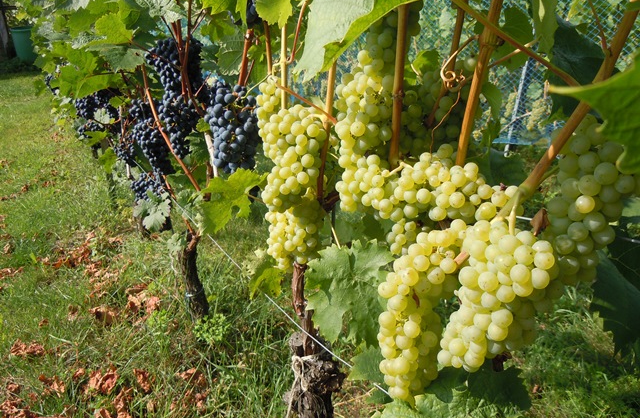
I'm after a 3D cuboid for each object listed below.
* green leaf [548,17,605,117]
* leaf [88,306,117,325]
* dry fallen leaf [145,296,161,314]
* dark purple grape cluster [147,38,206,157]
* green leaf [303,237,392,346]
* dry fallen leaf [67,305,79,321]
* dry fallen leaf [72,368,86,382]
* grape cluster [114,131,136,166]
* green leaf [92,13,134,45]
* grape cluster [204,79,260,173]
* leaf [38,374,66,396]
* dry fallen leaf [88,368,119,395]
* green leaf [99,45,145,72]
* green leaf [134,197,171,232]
[{"bbox_3d":[0.271,-0.148,0.580,0.068,0.105,0.045,7,24,17],"label":"green leaf"},{"bbox_3d":[-0.573,0.280,1.460,0.075,0.032,0.058,-9,23,-23],"label":"leaf"},{"bbox_3d":[-0.453,0.258,1.500,0.044,0.033,0.040,-7,22,-18],"label":"dry fallen leaf"},{"bbox_3d":[-0.344,-0.263,1.320,0.138,0.270,0.120,-5,22,-14],"label":"dark purple grape cluster"},{"bbox_3d":[0.036,0.105,0.700,0.112,0.130,0.050,1,21,3],"label":"green leaf"},{"bbox_3d":[-0.651,0.275,1.460,0.034,0.028,0.034,-10,23,-25],"label":"dry fallen leaf"},{"bbox_3d":[-0.620,0.427,1.430,0.037,0.020,0.033,-5,23,-11],"label":"dry fallen leaf"},{"bbox_3d":[-0.684,-0.213,1.950,0.076,0.112,0.070,-7,22,-18],"label":"grape cluster"},{"bbox_3d":[-0.473,-0.411,1.270,0.095,0.068,0.050,-7,22,-18],"label":"green leaf"},{"bbox_3d":[-0.156,-0.147,1.000,0.100,0.168,0.090,-5,23,-11],"label":"grape cluster"},{"bbox_3d":[-0.675,0.443,1.400,0.070,0.030,0.055,-5,23,-11],"label":"leaf"},{"bbox_3d":[-0.553,0.439,1.410,0.080,0.035,0.065,-5,23,-11],"label":"dry fallen leaf"},{"bbox_3d":[-0.458,-0.347,1.280,0.105,0.050,0.070,-7,22,-18],"label":"green leaf"},{"bbox_3d":[-0.576,0.019,1.920,0.125,0.115,0.055,1,23,3],"label":"green leaf"}]

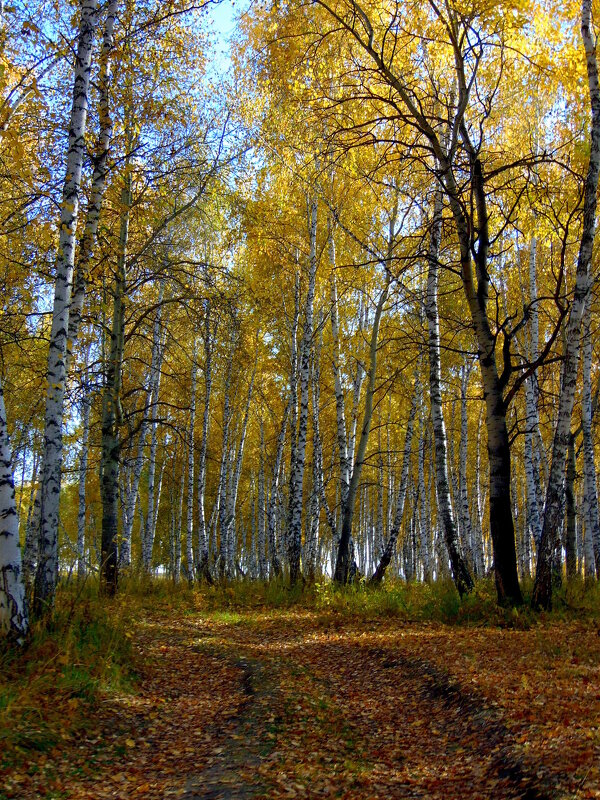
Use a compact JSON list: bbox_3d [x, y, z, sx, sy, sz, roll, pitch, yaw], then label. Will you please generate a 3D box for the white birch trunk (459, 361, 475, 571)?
[{"bbox_3d":[4.975,1.958,41.306,0.310,6.320,0.310,0,-6,0],"label":"white birch trunk"}]

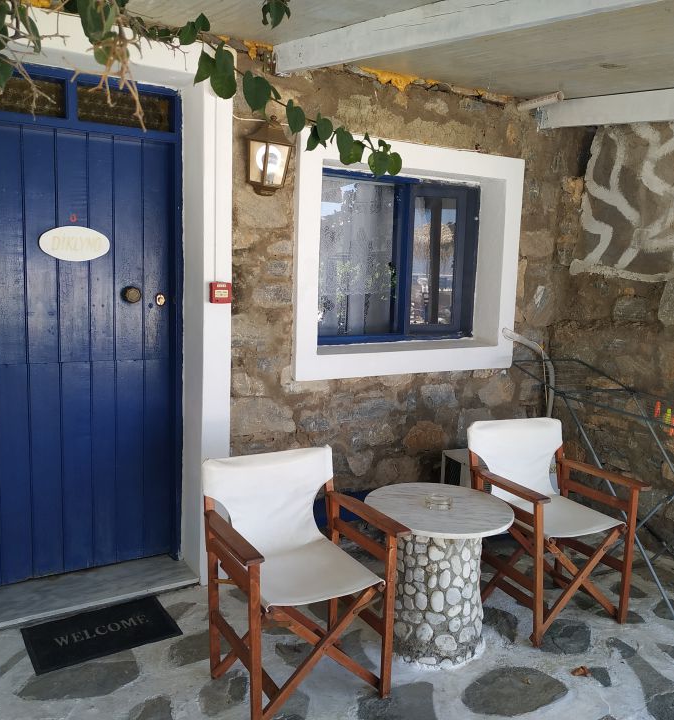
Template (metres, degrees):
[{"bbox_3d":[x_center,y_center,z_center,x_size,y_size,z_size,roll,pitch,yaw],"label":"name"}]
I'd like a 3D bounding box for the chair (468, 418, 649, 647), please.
[{"bbox_3d":[0.996,0.772,3.150,0.590,0.860,0.540,-2,7,-26],"label":"chair"}]

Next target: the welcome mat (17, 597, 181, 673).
[{"bbox_3d":[-1.016,1.172,2.884,0.585,0.012,0.390,-3,8,-33],"label":"welcome mat"}]

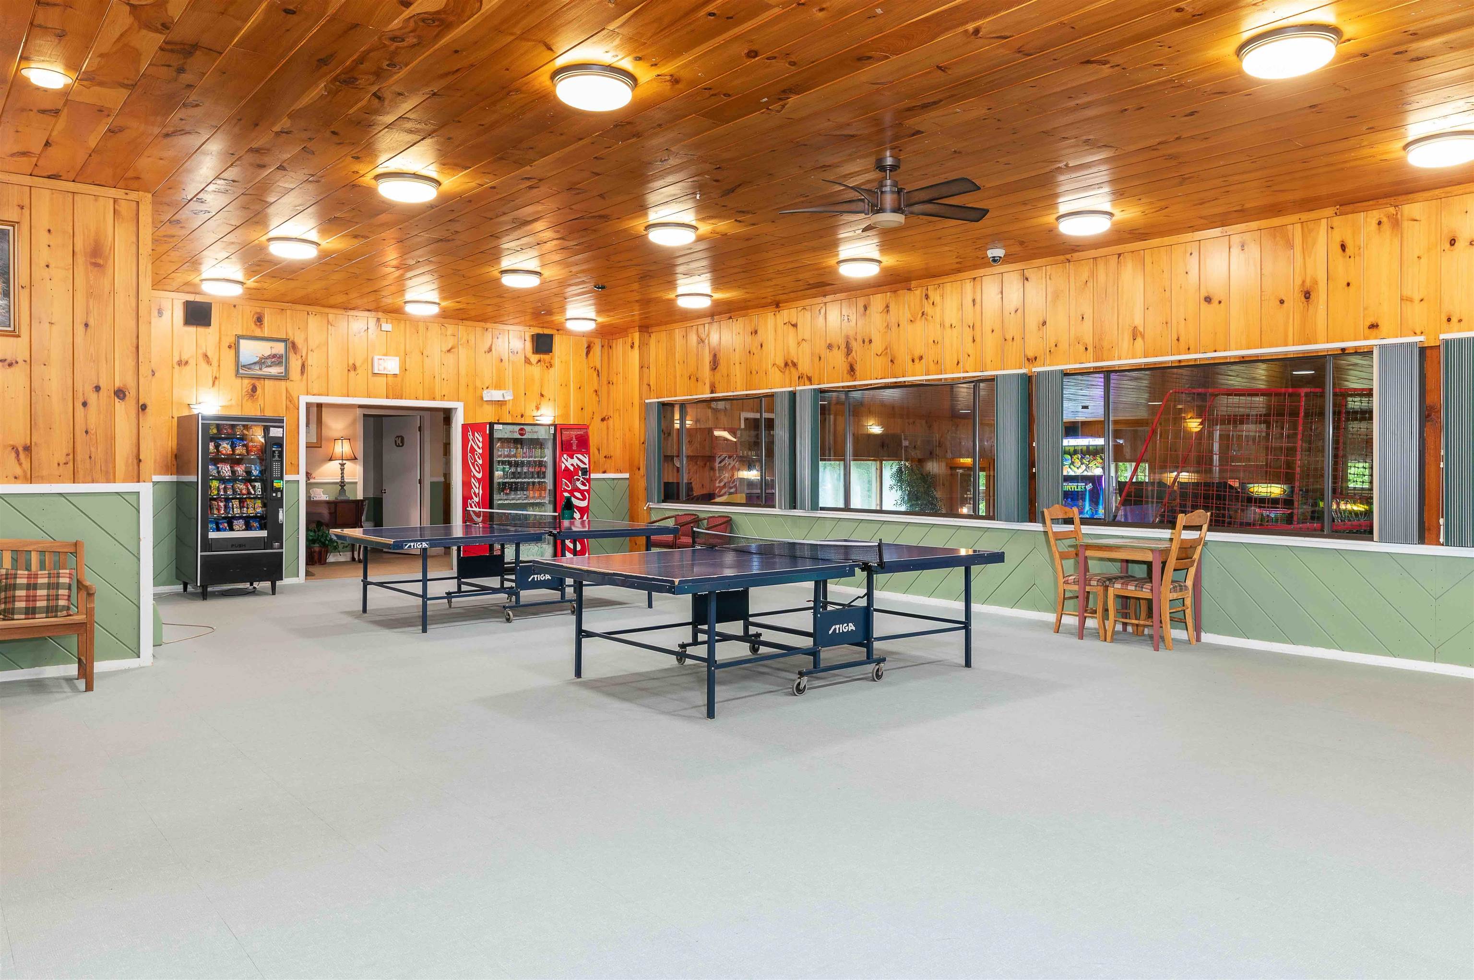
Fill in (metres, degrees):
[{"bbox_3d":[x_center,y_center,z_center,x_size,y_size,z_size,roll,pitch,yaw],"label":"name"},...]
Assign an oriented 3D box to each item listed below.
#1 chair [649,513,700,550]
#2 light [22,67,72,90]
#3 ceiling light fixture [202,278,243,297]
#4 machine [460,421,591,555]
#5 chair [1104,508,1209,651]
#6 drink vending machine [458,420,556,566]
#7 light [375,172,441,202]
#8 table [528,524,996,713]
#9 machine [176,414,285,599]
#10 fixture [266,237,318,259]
[{"bbox_3d":[-0.825,0.668,12.641,0.550,0.740,0.580,-1,2,-40],"label":"chair"},{"bbox_3d":[-3.188,-1.899,4.541,0.198,0.040,0.198,-1,2,-41],"label":"light"},{"bbox_3d":[-5.094,-2.010,9.730,0.400,0.094,0.400,-1,2,-41],"label":"ceiling light fixture"},{"bbox_3d":[-2.640,0.108,12.373,1.360,1.835,0.820,-1,2,-41],"label":"machine"},{"bbox_3d":[3.200,0.662,7.450,0.480,1.020,0.580,-1,2,-40],"label":"chair"},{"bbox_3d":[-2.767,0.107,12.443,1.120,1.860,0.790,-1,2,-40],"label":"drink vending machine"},{"bbox_3d":[-2.103,-1.927,6.288,0.400,0.090,0.400,0,1,0],"label":"light"},{"bbox_3d":[0.274,0.748,6.396,2.740,0.880,1.680,-1,2,-39],"label":"table"},{"bbox_3d":[-5.255,0.161,10.235,0.810,1.840,0.930,-1,2,-40],"label":"machine"},{"bbox_3d":[-3.595,-1.961,7.976,0.400,0.094,0.400,-1,2,-41],"label":"fixture"}]

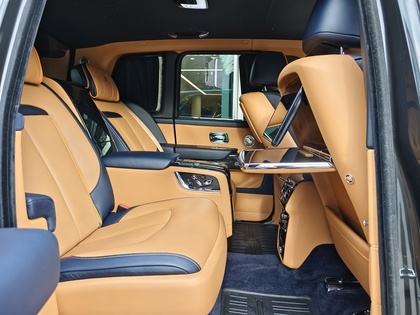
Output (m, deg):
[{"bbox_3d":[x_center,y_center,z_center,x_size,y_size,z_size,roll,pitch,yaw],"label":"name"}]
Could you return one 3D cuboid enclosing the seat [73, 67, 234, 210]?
[{"bbox_3d":[-0.306,-0.069,1.721,0.955,0.970,0.550,1,8,7],"label":"seat"}]

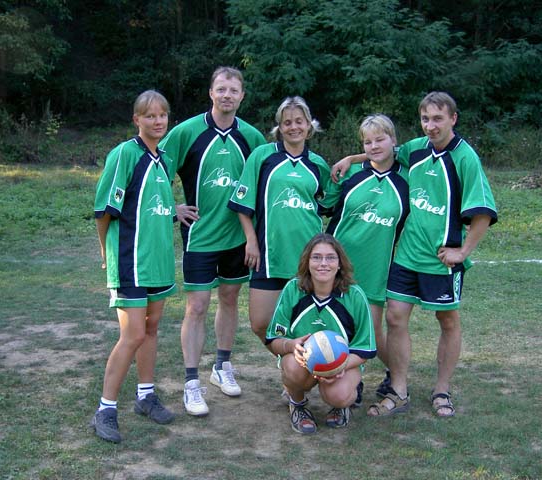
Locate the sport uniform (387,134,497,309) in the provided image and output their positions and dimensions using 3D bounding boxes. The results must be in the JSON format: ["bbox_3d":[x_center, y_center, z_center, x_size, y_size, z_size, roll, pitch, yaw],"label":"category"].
[{"bbox_3d":[0.880,-0.095,3.700,0.570,0.880,0.340,3,6,25],"label":"sport uniform"}]

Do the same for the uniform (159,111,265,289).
[{"bbox_3d":[-0.305,-0.220,3.830,0.620,0.920,0.300,-2,9,-14],"label":"uniform"}]

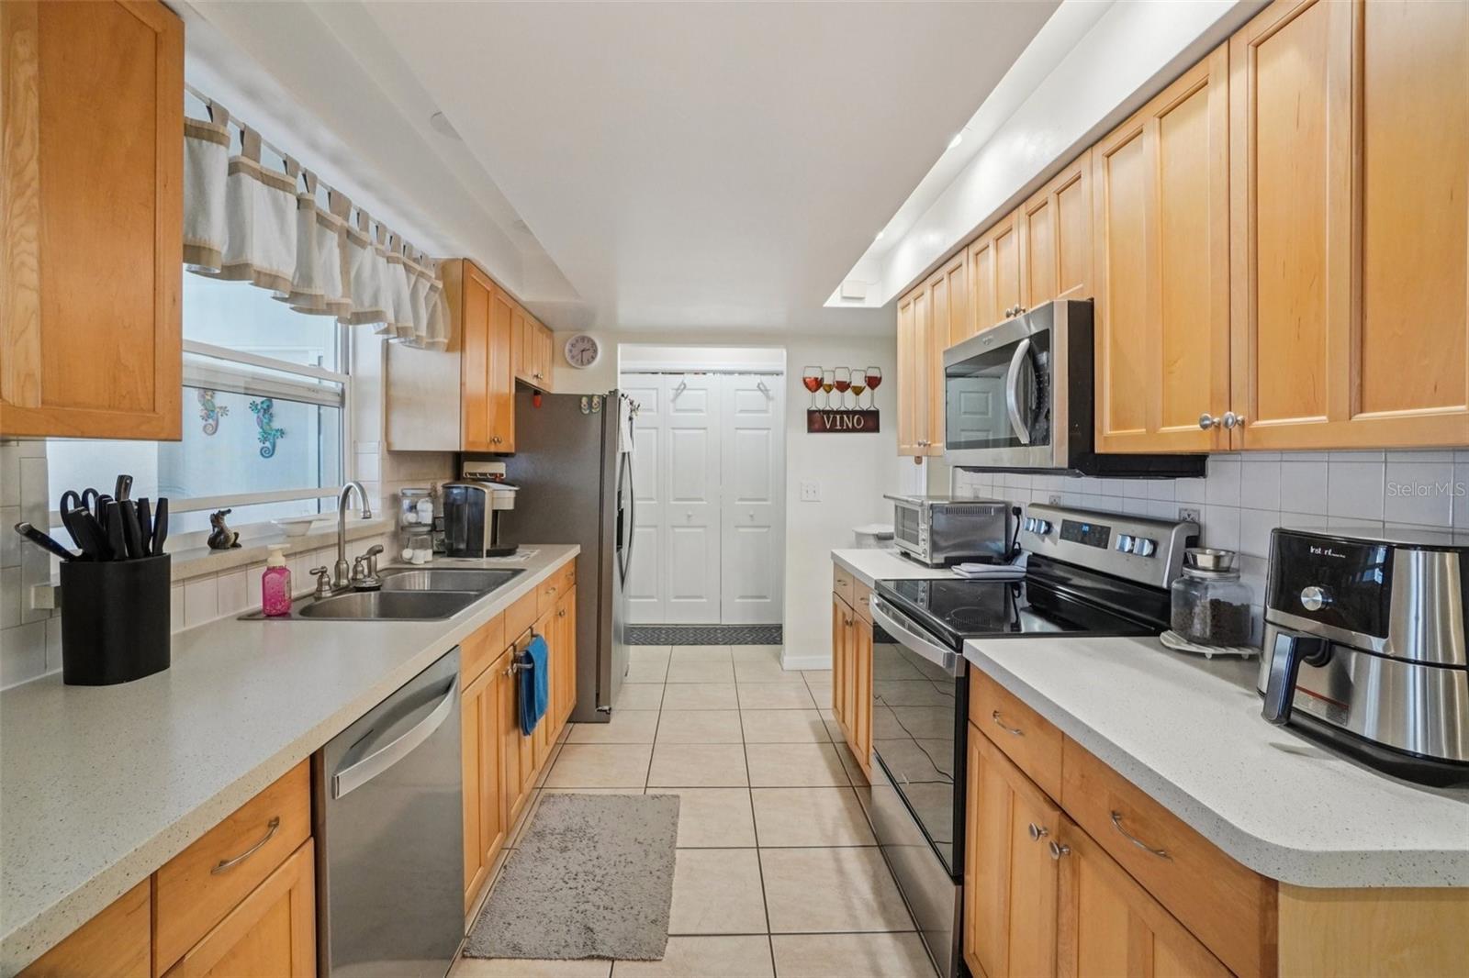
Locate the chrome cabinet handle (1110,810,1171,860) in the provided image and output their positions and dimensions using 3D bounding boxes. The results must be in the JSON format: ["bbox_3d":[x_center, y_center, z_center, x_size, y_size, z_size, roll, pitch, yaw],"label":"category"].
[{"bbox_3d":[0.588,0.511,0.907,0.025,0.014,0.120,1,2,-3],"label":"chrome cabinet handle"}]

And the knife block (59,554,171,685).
[{"bbox_3d":[-1.223,0.253,1.215,0.152,0.238,0.108,-1,4,-43],"label":"knife block"}]

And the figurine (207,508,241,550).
[{"bbox_3d":[-1.443,0.114,1.732,0.082,0.117,0.060,0,3,-17],"label":"figurine"}]

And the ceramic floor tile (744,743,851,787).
[{"bbox_3d":[0.276,1.244,2.754,0.425,0.010,0.386,1,3,-3],"label":"ceramic floor tile"}]

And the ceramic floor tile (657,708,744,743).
[{"bbox_3d":[-0.172,1.215,3.126,0.425,0.010,0.386,1,3,-3],"label":"ceramic floor tile"}]

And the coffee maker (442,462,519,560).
[{"bbox_3d":[-1.191,0.138,2.902,0.315,0.345,0.240,0,2,-2],"label":"coffee maker"}]

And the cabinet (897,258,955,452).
[{"bbox_3d":[0.980,-0.519,2.622,0.325,0.762,0.800,0,2,-2],"label":"cabinet"}]

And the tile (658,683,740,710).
[{"bbox_3d":[-0.190,1.195,3.517,0.425,0.010,0.386,1,3,-3],"label":"tile"}]

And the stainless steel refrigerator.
[{"bbox_3d":[-1.008,0.342,3.540,0.830,1.720,0.850,0,2,-2],"label":"stainless steel refrigerator"}]

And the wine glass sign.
[{"bbox_3d":[0.687,-0.584,3.914,0.507,0.452,0.025,1,2,-3],"label":"wine glass sign"}]

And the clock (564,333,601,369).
[{"bbox_3d":[-0.956,-0.872,3.860,0.245,0.245,0.040,0,2,-2],"label":"clock"}]

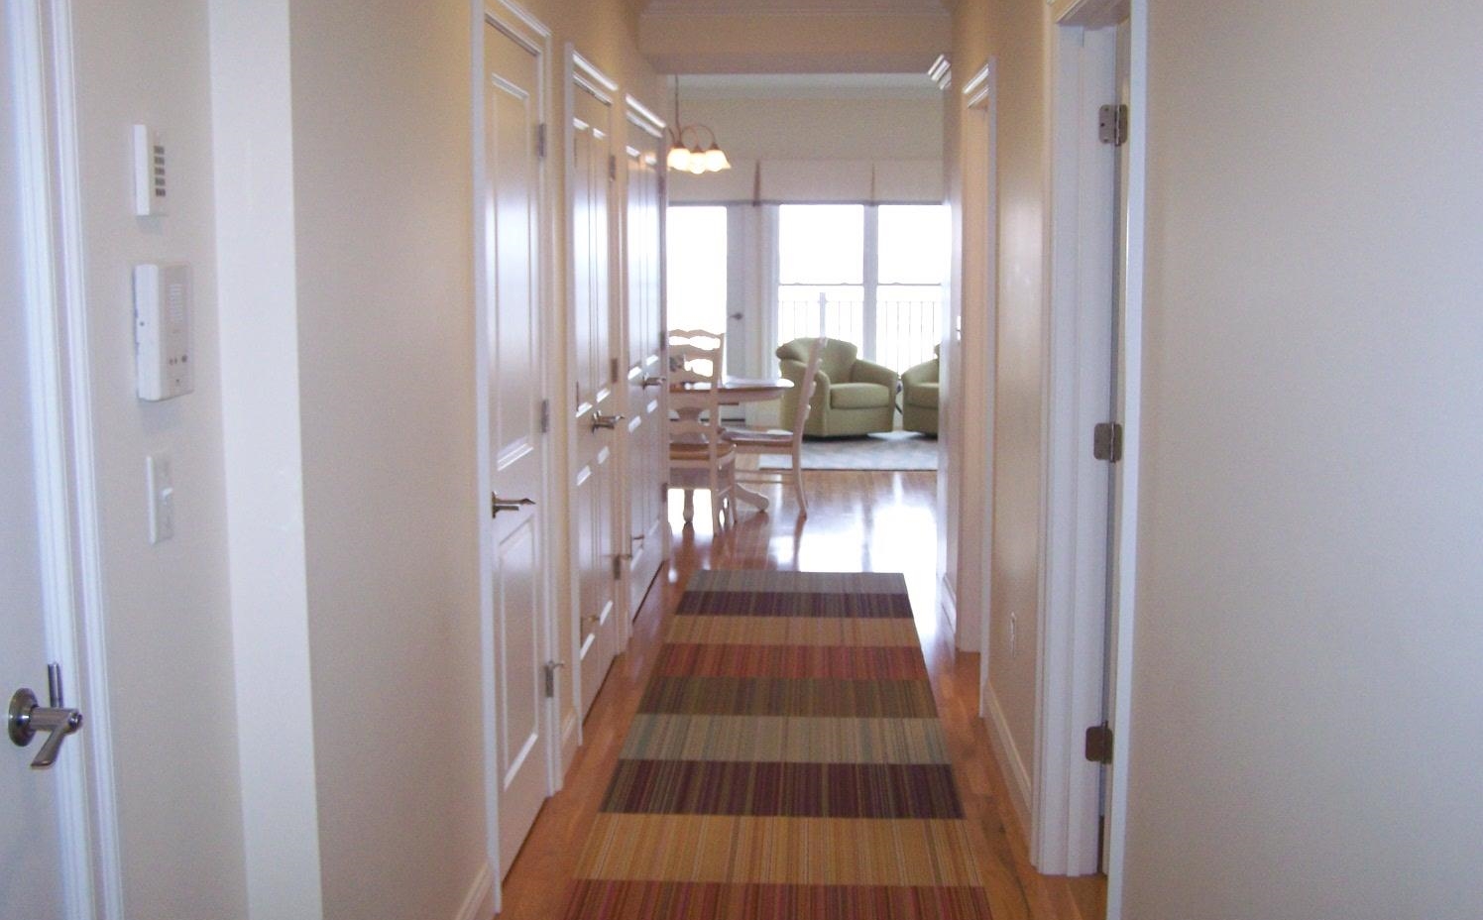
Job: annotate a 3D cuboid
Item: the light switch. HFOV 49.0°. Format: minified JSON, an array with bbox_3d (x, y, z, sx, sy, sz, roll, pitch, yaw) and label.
[{"bbox_3d":[-0.765,0.049,2.167,0.016,0.116,0.071,0,7,3],"label":"light switch"}]

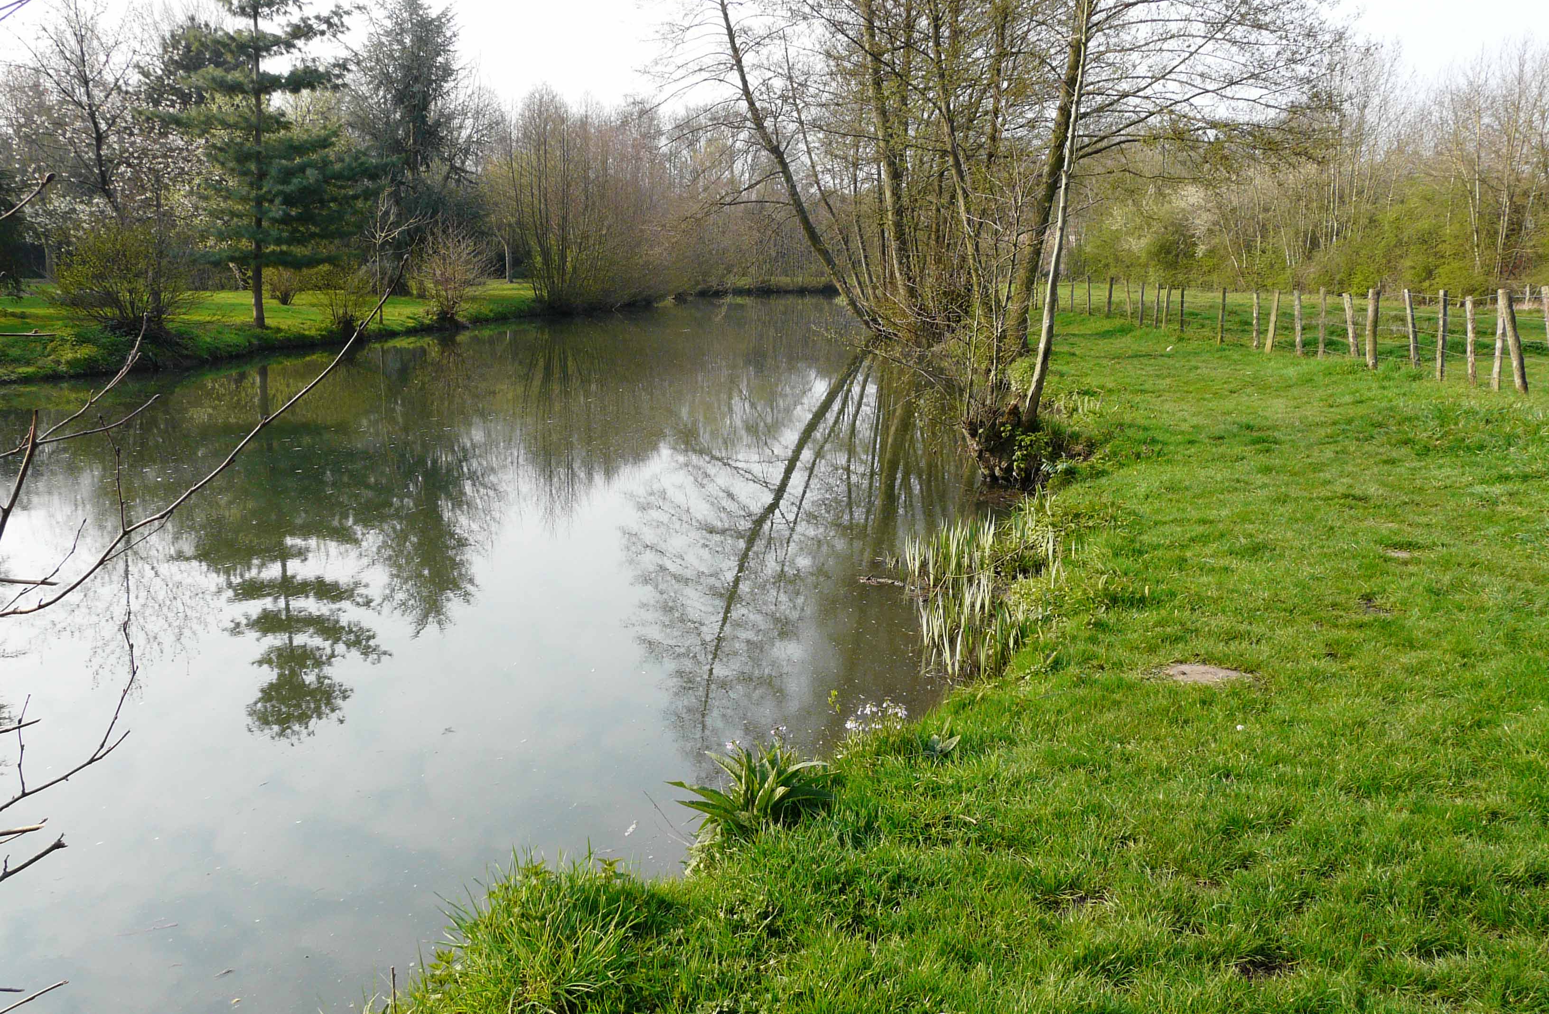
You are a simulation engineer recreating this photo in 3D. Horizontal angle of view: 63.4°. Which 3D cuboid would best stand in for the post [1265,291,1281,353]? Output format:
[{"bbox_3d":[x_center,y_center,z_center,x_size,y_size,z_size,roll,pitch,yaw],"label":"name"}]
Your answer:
[{"bbox_3d":[9.506,-3.517,23.877,0.115,1.184,0.115,8,13,20],"label":"post"}]

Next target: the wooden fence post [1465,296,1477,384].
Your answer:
[{"bbox_3d":[9.469,-2.250,17.024,0.105,1.196,0.105,-2,8,29],"label":"wooden fence post"}]

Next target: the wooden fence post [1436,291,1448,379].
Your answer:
[{"bbox_3d":[9.222,-2.355,17.301,0.105,1.255,0.105,2,10,28],"label":"wooden fence post"}]

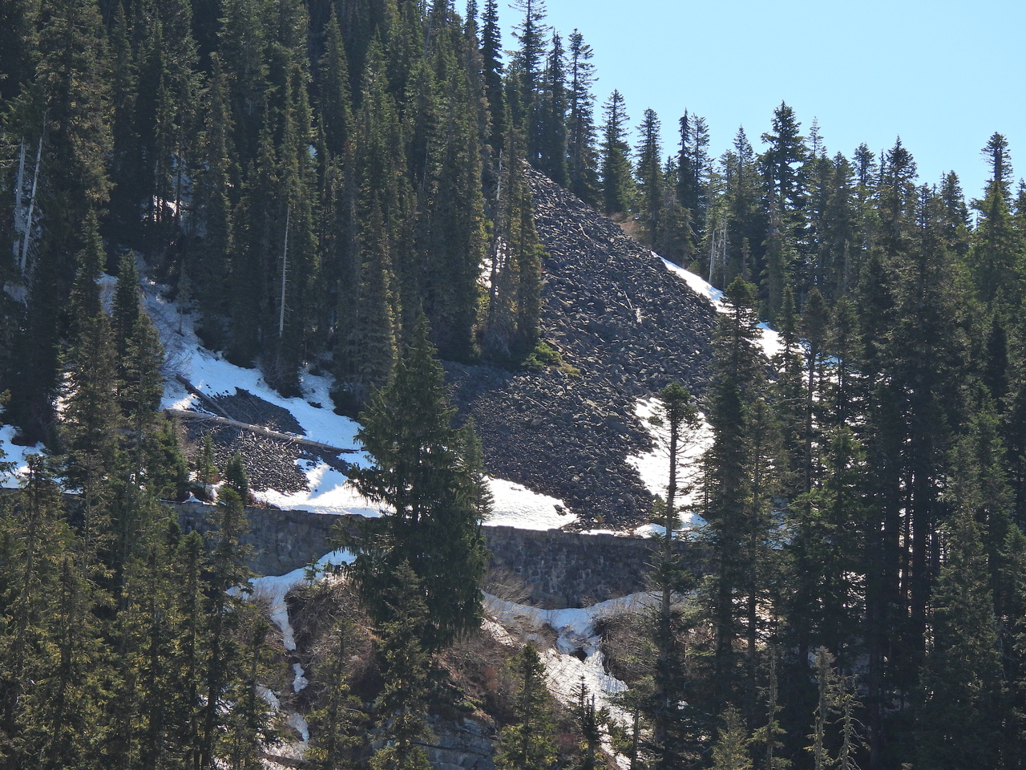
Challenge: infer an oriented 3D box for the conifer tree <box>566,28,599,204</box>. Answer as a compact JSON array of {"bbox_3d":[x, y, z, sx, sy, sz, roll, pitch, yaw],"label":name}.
[{"bbox_3d":[5.360,-20.670,550.000,2.480,13.630,2.480,0,-3,0],"label":"conifer tree"}]

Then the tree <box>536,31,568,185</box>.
[{"bbox_3d":[3.010,-21.410,550.000,2.480,11.900,2.480,0,-3,0],"label":"tree"}]

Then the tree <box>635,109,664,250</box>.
[{"bbox_3d":[10.620,-16.110,553.000,2.240,10.840,2.240,0,-3,0],"label":"tree"}]

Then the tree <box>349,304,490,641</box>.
[{"bbox_3d":[-6.760,6.760,498.000,9.990,23.790,9.990,0,-3,0],"label":"tree"}]

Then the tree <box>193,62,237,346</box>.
[{"bbox_3d":[-22.190,-13.770,530.000,3.340,21.860,3.340,0,-3,0],"label":"tree"}]

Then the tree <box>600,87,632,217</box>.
[{"bbox_3d":[8.010,-18.040,553.000,2.490,9.720,2.490,0,-3,0],"label":"tree"}]

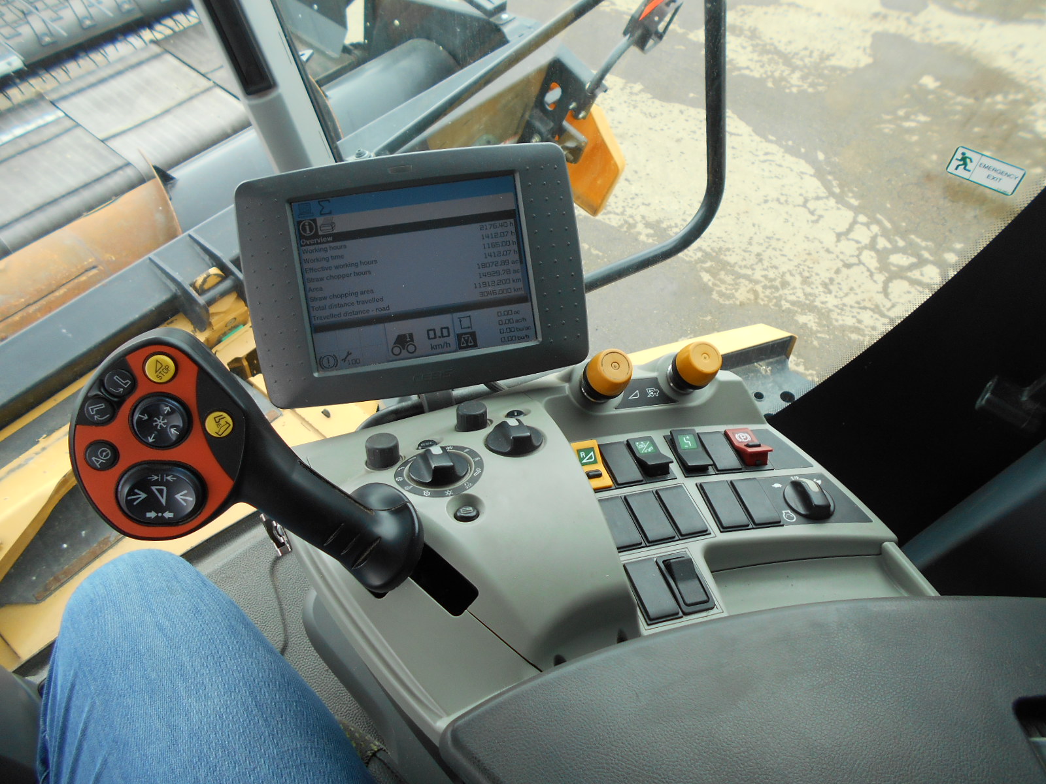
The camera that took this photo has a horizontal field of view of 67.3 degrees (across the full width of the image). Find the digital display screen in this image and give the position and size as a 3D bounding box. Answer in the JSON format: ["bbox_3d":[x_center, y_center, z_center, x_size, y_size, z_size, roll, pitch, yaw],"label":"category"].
[{"bbox_3d":[-0.081,-0.090,0.602,0.171,0.129,0.012,-8,7,-4],"label":"digital display screen"}]

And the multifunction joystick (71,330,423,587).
[{"bbox_3d":[-0.144,0.051,0.444,0.203,0.059,0.102,30,74,-20],"label":"multifunction joystick"}]

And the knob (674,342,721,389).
[{"bbox_3d":[0.136,-0.021,0.608,0.034,0.028,0.034,0,71,-10],"label":"knob"}]

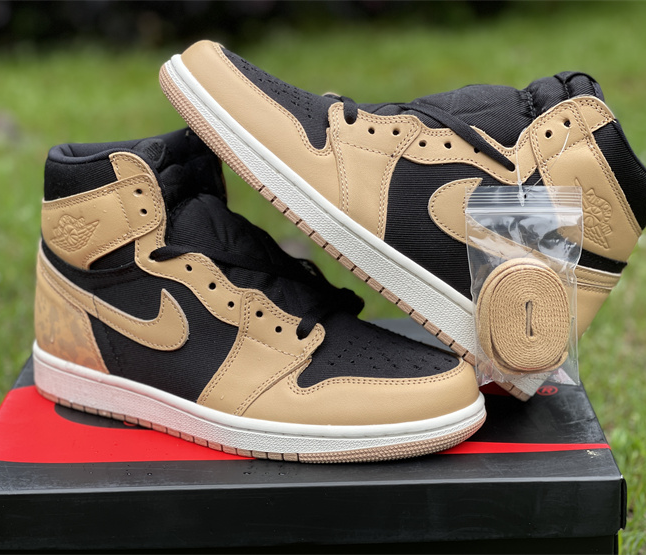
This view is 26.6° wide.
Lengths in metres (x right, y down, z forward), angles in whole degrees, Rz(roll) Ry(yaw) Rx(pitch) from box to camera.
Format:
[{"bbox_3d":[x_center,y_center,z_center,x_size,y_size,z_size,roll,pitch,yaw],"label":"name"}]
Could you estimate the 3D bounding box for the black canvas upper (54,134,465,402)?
[{"bbox_3d":[-0.052,-0.010,0.782,0.272,0.141,0.099,7,21,26],"label":"black canvas upper"}]

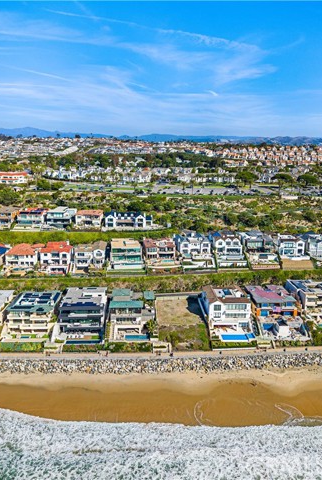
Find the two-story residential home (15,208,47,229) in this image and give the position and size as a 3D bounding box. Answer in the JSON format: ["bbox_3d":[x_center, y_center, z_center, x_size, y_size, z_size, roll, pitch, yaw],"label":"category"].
[{"bbox_3d":[-87.493,-15.415,303.842,17.000,8.800,16.000,0,13,-1],"label":"two-story residential home"}]

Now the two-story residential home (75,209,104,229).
[{"bbox_3d":[-43.230,-13.950,274.820,15.200,8.000,17.000,0,12,-1],"label":"two-story residential home"}]

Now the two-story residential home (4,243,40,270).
[{"bbox_3d":[-71.660,7.340,236.500,15.800,8.500,20.000,0,12,-2],"label":"two-story residential home"}]

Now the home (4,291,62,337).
[{"bbox_3d":[-48.580,27.990,174.560,17.300,10.500,23.000,0,12,-2],"label":"home"}]

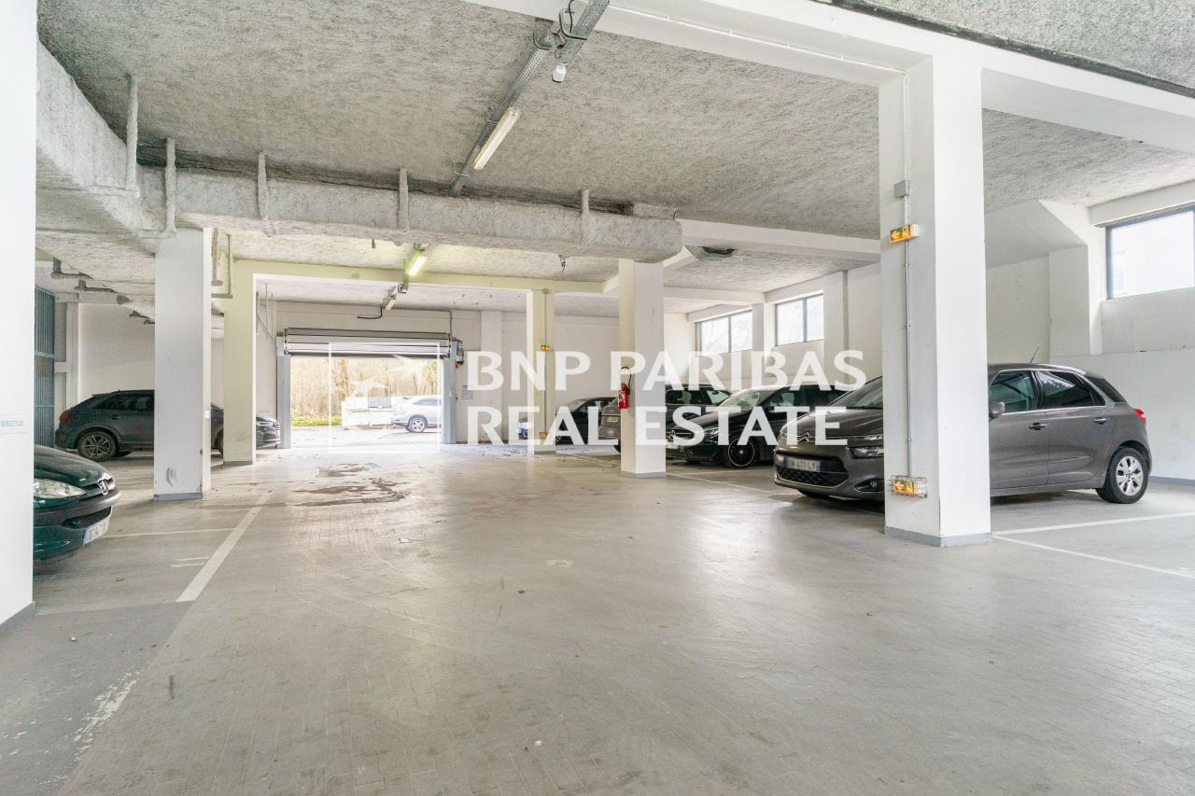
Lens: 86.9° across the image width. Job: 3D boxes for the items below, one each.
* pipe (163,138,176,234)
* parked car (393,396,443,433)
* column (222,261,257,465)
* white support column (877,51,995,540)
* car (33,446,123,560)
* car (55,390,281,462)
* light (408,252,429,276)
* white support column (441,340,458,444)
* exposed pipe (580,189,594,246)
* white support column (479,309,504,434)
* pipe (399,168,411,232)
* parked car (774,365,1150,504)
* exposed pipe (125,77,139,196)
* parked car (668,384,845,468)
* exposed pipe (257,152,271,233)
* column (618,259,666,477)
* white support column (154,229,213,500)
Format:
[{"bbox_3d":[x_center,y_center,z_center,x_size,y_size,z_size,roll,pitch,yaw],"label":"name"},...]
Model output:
[{"bbox_3d":[-4.873,-2.413,7.187,0.120,1.084,0.120,0,-1,-22],"label":"pipe"},{"bbox_3d":[-7.195,0.789,29.392,4.500,1.660,1.840,0,-1,-26],"label":"parked car"},{"bbox_3d":[-7.321,-0.632,12.927,0.490,3.950,0.460,0,-1,-20],"label":"column"},{"bbox_3d":[2.956,-0.796,5.548,0.581,4.036,0.581,0,-1,-22],"label":"white support column"},{"bbox_3d":[-5.405,0.552,3.885,3.835,1.430,1.680,0,-1,-22],"label":"car"},{"bbox_3d":[-9.593,0.584,14.525,4.380,1.590,1.840,0,-1,-18],"label":"car"},{"bbox_3d":[-3.474,-2.580,12.247,0.140,0.110,1.570,0,-1,-22],"label":"light"},{"bbox_3d":[-4.520,-0.169,19.119,0.400,3.120,0.330,0,-1,-20],"label":"white support column"},{"bbox_3d":[-0.155,-2.602,9.106,0.120,0.826,0.120,0,-1,-22],"label":"exposed pipe"},{"bbox_3d":[-3.473,-0.648,20.573,0.680,4.200,0.350,0,-1,-20],"label":"white support column"},{"bbox_3d":[-2.384,-2.463,7.832,0.110,0.780,0.100,0,-1,-20],"label":"pipe"},{"bbox_3d":[4.224,0.392,7.334,4.430,1.590,1.840,0,-1,-19],"label":"parked car"},{"bbox_3d":[-4.140,-2.350,5.597,0.100,1.030,0.100,0,-1,-20],"label":"exposed pipe"},{"bbox_3d":[3.512,0.530,12.539,4.420,1.490,1.800,0,-1,-20],"label":"parked car"},{"bbox_3d":[-3.994,-2.461,7.545,0.120,0.970,0.120,0,-1,-22],"label":"exposed pipe"},{"bbox_3d":[0.748,-0.492,10.233,0.520,3.500,0.540,0,-1,-20],"label":"column"},{"bbox_3d":[-5.283,-0.468,8.069,0.510,3.480,0.480,0,-1,-20],"label":"white support column"}]

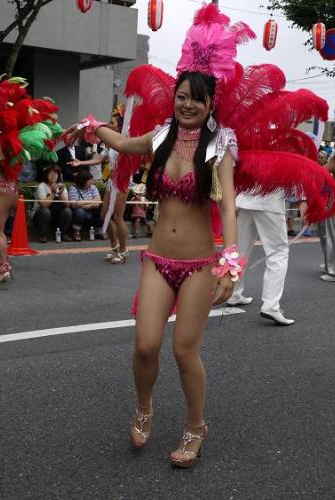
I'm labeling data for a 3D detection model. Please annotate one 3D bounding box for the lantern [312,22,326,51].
[{"bbox_3d":[2.544,-3.573,10.636,0.210,0.460,0.210,2,10,0],"label":"lantern"}]

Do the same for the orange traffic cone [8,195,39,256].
[{"bbox_3d":[-1.763,-0.314,7.789,0.360,0.690,0.360,0,10,-13],"label":"orange traffic cone"}]

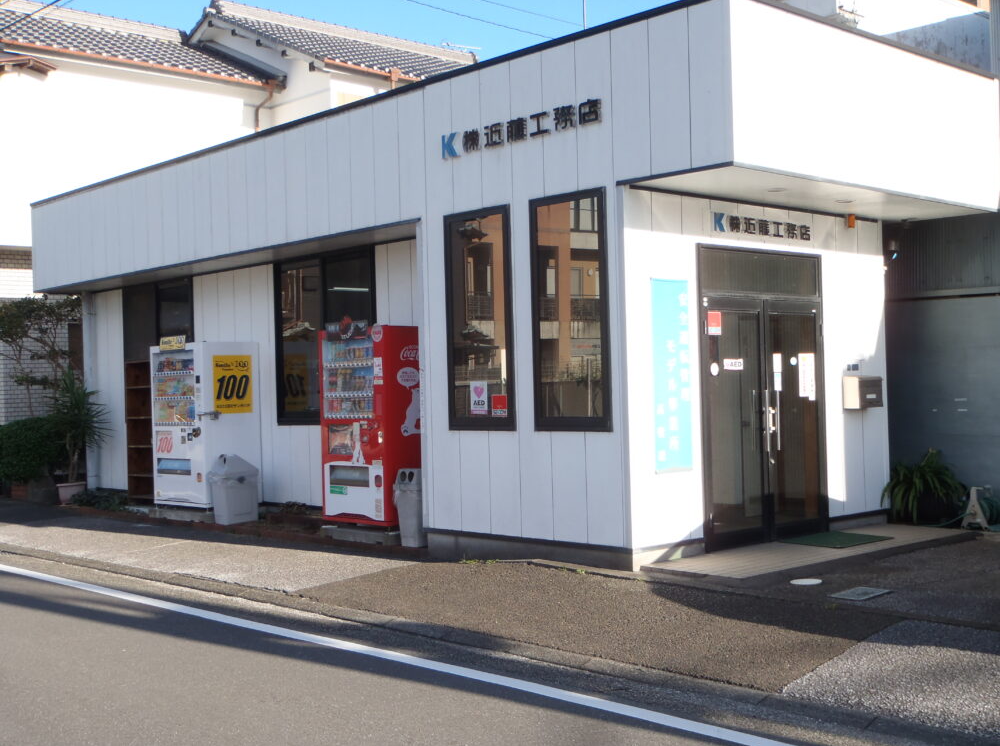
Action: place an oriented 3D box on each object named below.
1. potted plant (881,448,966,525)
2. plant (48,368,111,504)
[{"bbox_3d":[3.791,1.022,10.874,0.700,0.660,0.720,-1,-1,-43],"label":"potted plant"},{"bbox_3d":[-5.491,0.823,15.844,0.750,1.800,0.770,-1,-1,-43],"label":"plant"}]

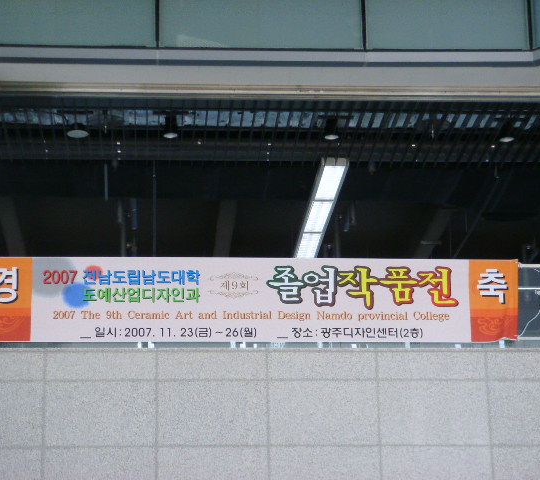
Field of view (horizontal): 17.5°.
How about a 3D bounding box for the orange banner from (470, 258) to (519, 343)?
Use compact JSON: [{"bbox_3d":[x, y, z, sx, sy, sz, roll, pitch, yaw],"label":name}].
[{"bbox_3d":[2.469,0.678,19.357,0.545,0.940,0.030,0,-19,-4],"label":"orange banner"}]

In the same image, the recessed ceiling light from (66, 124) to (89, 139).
[{"bbox_3d":[-2.324,-1.310,21.200,0.260,0.120,0.260,0,-19,-4],"label":"recessed ceiling light"}]

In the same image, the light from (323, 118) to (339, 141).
[{"bbox_3d":[0.740,-1.340,21.400,0.185,0.230,0.185,0,-19,-4],"label":"light"}]

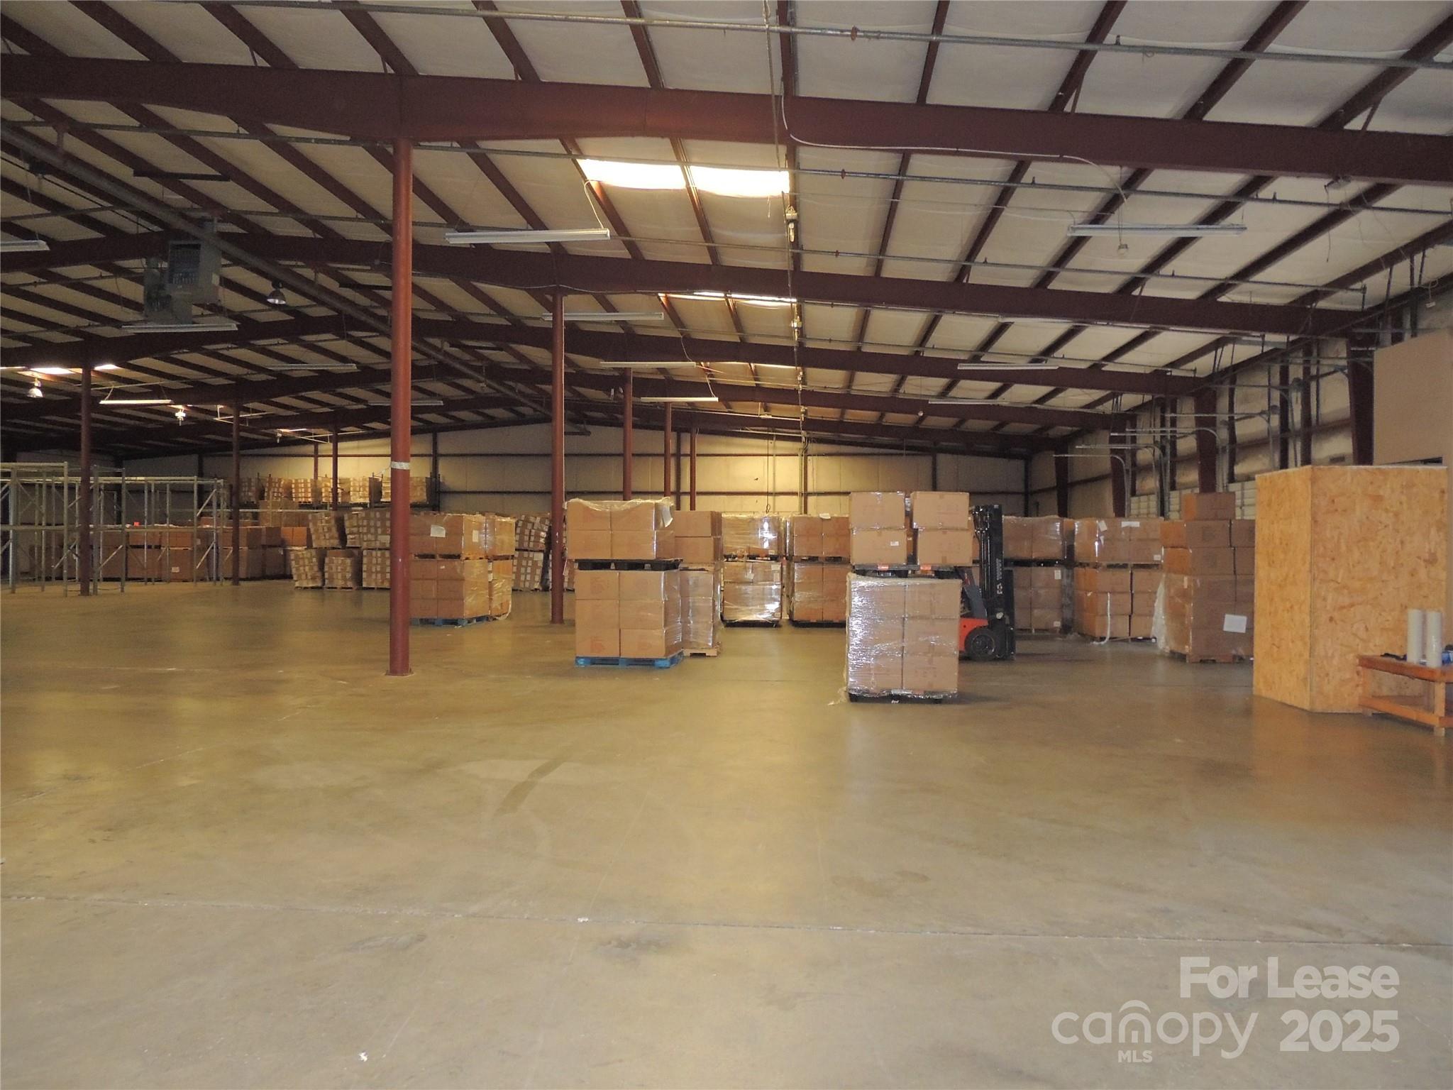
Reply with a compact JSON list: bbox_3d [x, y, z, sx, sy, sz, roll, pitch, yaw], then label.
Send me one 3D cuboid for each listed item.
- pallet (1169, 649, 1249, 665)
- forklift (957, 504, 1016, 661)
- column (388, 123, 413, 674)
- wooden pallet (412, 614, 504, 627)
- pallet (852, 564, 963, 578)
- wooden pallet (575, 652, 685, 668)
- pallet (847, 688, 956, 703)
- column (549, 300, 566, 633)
[{"bbox_3d":[6.816,1.522,13.953,1.200,0.140,0.980,0,0,3],"label":"pallet"},{"bbox_3d":[2.857,0.505,14.178,2.100,2.130,1.070,0,0,-3],"label":"forklift"},{"bbox_3d":[-3.858,-1.634,11.941,0.222,6.337,0.222,0,0,5],"label":"column"},{"bbox_3d":[-5.360,1.454,19.619,1.090,0.145,1.240,0,0,5],"label":"wooden pallet"},{"bbox_3d":[1.844,0.268,10.540,1.030,0.135,1.130,0,0,5],"label":"pallet"},{"bbox_3d":[-1.270,1.476,13.286,1.220,0.145,1.120,0,0,6],"label":"wooden pallet"},{"bbox_3d":[1.769,1.492,10.495,1.020,0.145,1.130,0,0,5],"label":"pallet"},{"bbox_3d":[-3.243,-1.631,19.503,0.222,6.337,0.222,0,0,5],"label":"column"}]

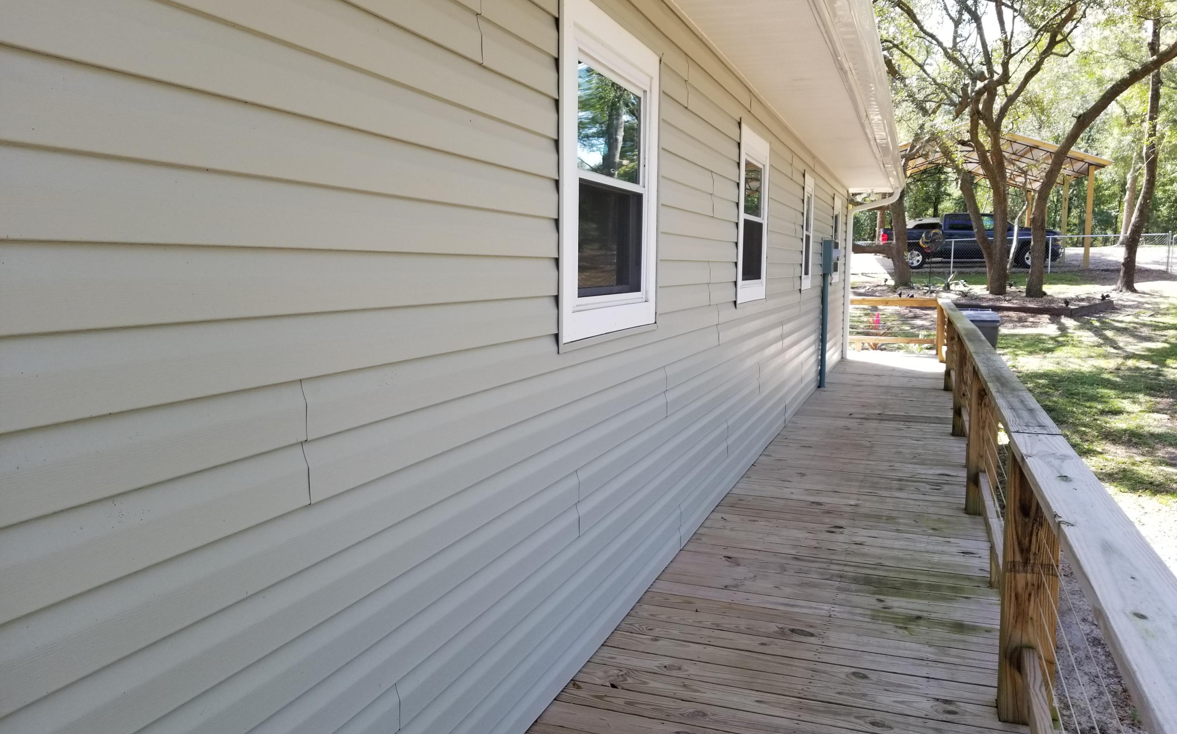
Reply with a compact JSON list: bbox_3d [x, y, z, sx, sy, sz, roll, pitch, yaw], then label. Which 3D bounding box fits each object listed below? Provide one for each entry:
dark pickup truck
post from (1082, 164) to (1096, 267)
[{"bbox_3d":[13.692,-4.511,31.821,5.930,1.970,2.050,3,7,20],"label":"dark pickup truck"},{"bbox_3d":[16.220,-4.846,28.682,0.145,3.274,0.145,3,7,20],"label":"post"}]

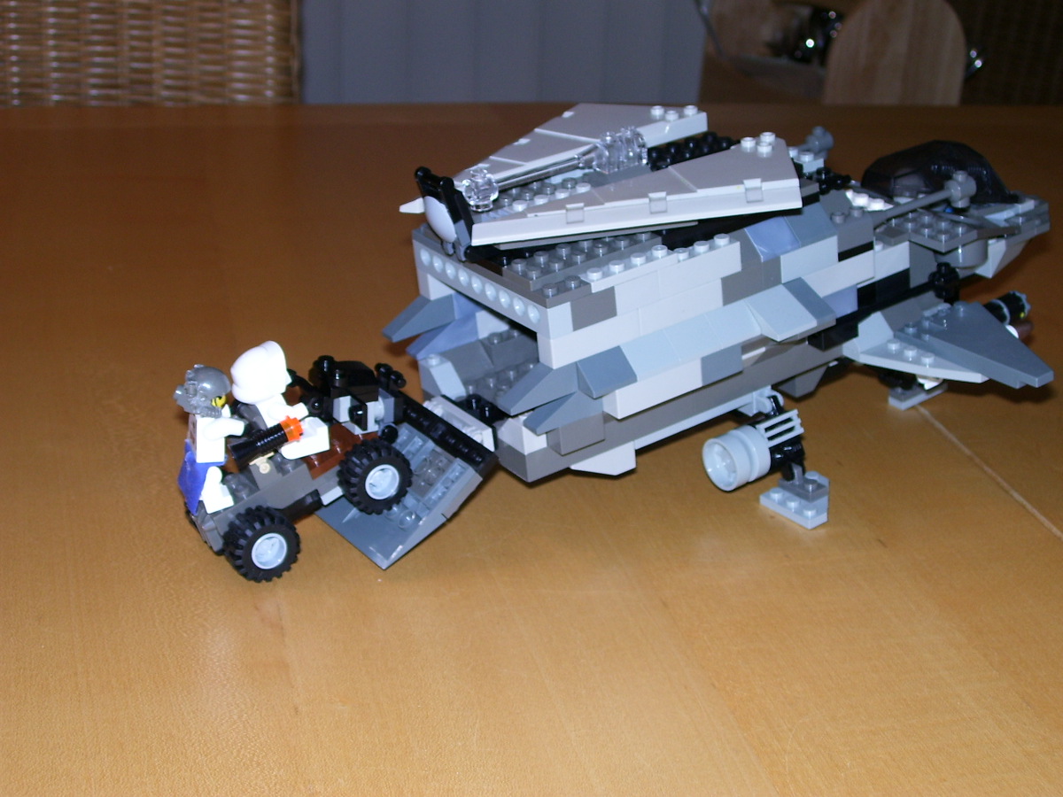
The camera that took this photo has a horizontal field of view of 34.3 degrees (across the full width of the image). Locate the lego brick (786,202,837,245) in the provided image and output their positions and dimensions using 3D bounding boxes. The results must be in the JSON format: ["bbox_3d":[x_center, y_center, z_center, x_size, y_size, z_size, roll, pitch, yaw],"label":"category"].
[{"bbox_3d":[0.088,-0.057,0.556,0.016,0.010,0.016,-21,30,-27],"label":"lego brick"}]

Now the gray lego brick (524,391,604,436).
[{"bbox_3d":[0.009,0.001,0.520,0.024,0.010,0.008,-21,30,-27],"label":"gray lego brick"}]

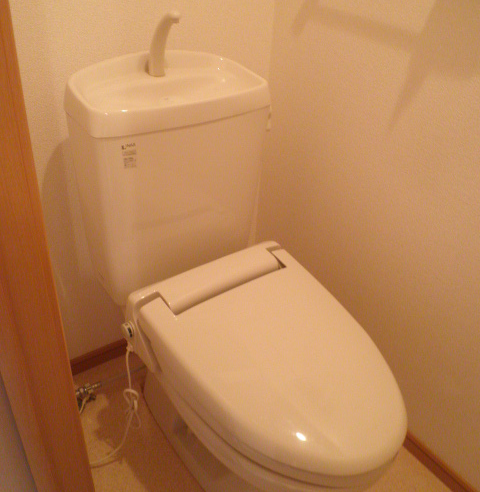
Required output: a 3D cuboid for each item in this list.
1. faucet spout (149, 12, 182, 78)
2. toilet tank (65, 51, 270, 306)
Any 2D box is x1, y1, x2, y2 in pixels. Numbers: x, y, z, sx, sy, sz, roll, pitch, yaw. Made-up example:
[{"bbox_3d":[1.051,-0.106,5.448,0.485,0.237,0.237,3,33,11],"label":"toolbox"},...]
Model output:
[{"bbox_3d":[-0.138,-0.369,0.890,0.033,0.128,0.108,-20,42,-32],"label":"faucet spout"},{"bbox_3d":[-0.162,-0.137,1.049,0.378,0.475,0.209,-20,42,-32],"label":"toilet tank"}]

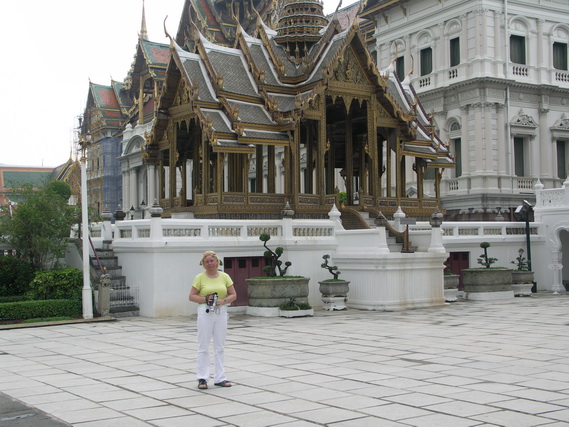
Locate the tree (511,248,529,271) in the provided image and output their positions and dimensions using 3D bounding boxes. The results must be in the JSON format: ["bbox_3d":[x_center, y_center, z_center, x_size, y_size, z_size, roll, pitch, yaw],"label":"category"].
[{"bbox_3d":[8.033,1.569,33.087,0.638,0.766,0.569,1,-3,-35],"label":"tree"}]

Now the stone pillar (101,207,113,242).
[{"bbox_3d":[-5.084,0.301,27.785,0.314,1.001,0.314,1,-3,-35],"label":"stone pillar"}]

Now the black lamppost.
[{"bbox_3d":[8.569,1.186,34.560,0.717,3.289,0.540,-1,-2,-6],"label":"black lamppost"}]

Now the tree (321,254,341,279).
[{"bbox_3d":[1.136,1.314,23.601,0.430,0.620,0.360,0,-2,-34],"label":"tree"}]

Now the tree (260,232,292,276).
[{"bbox_3d":[-0.230,1.046,24.742,0.785,1.119,0.668,1,-3,-35],"label":"tree"}]

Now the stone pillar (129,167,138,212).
[{"bbox_3d":[-14.847,-2.264,95.500,0.750,4.300,0.750,-1,-1,0],"label":"stone pillar"}]

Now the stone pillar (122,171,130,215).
[{"bbox_3d":[-15.800,-2.100,97.000,0.720,4.300,0.720,0,-2,-34],"label":"stone pillar"}]

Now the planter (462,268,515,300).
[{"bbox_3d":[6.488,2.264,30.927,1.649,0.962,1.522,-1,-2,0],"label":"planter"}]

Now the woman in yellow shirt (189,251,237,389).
[{"bbox_3d":[-0.864,1.246,11.521,0.560,1.610,0.420,-1,-1,-6],"label":"woman in yellow shirt"}]

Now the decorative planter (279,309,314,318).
[{"bbox_3d":[0.285,2.220,21.639,0.720,0.160,0.360,0,-2,-34],"label":"decorative planter"}]

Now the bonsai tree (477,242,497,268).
[{"bbox_3d":[6.441,1.339,30.927,0.648,0.835,0.589,1,-3,-35],"label":"bonsai tree"}]

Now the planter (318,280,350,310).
[{"bbox_3d":[1.366,2.268,26.509,0.766,0.805,0.648,1,-3,-35],"label":"planter"}]

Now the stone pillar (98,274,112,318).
[{"bbox_3d":[-4.566,2.081,24.742,0.285,1.109,0.285,1,-3,-35],"label":"stone pillar"}]

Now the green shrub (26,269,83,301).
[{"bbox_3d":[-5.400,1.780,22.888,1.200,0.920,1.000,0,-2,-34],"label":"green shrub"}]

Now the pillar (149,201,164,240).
[{"bbox_3d":[-2.925,0.183,22.163,0.330,0.900,0.330,0,-2,-34],"label":"pillar"}]

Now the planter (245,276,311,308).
[{"bbox_3d":[-0.141,1.794,22.355,1.220,0.630,0.980,0,-2,-34],"label":"planter"}]

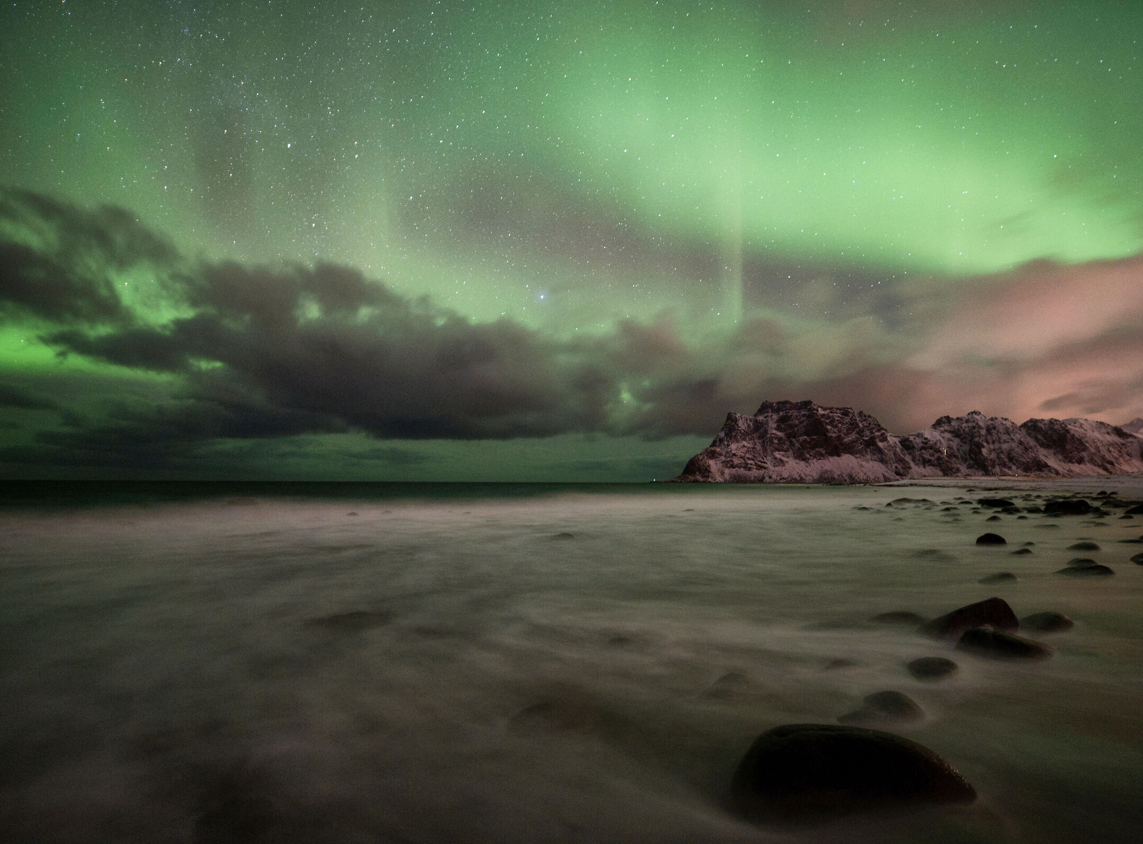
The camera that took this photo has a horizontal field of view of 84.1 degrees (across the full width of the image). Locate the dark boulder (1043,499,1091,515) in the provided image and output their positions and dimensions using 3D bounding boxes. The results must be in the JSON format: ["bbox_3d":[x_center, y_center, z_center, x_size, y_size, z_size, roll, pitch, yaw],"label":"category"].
[{"bbox_3d":[20.920,3.637,26.803,1.694,0.773,1.270,0,-5,0],"label":"dark boulder"}]

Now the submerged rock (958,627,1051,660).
[{"bbox_3d":[3.606,1.844,5.309,0.720,0.219,0.432,0,-5,0],"label":"submerged rock"}]

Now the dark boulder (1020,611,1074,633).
[{"bbox_3d":[4.592,1.938,6.137,0.432,0.187,0.324,0,-5,0],"label":"dark boulder"}]

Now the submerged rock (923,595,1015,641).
[{"bbox_3d":[3.774,1.861,6.043,0.805,0.363,0.604,0,-5,0],"label":"submerged rock"}]

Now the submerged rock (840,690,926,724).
[{"bbox_3d":[1.873,1.725,3.852,0.489,0.180,0.340,0,-5,0],"label":"submerged rock"}]

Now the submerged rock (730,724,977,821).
[{"bbox_3d":[1.291,1.586,2.950,1.086,0.340,0.597,0,-5,0],"label":"submerged rock"}]

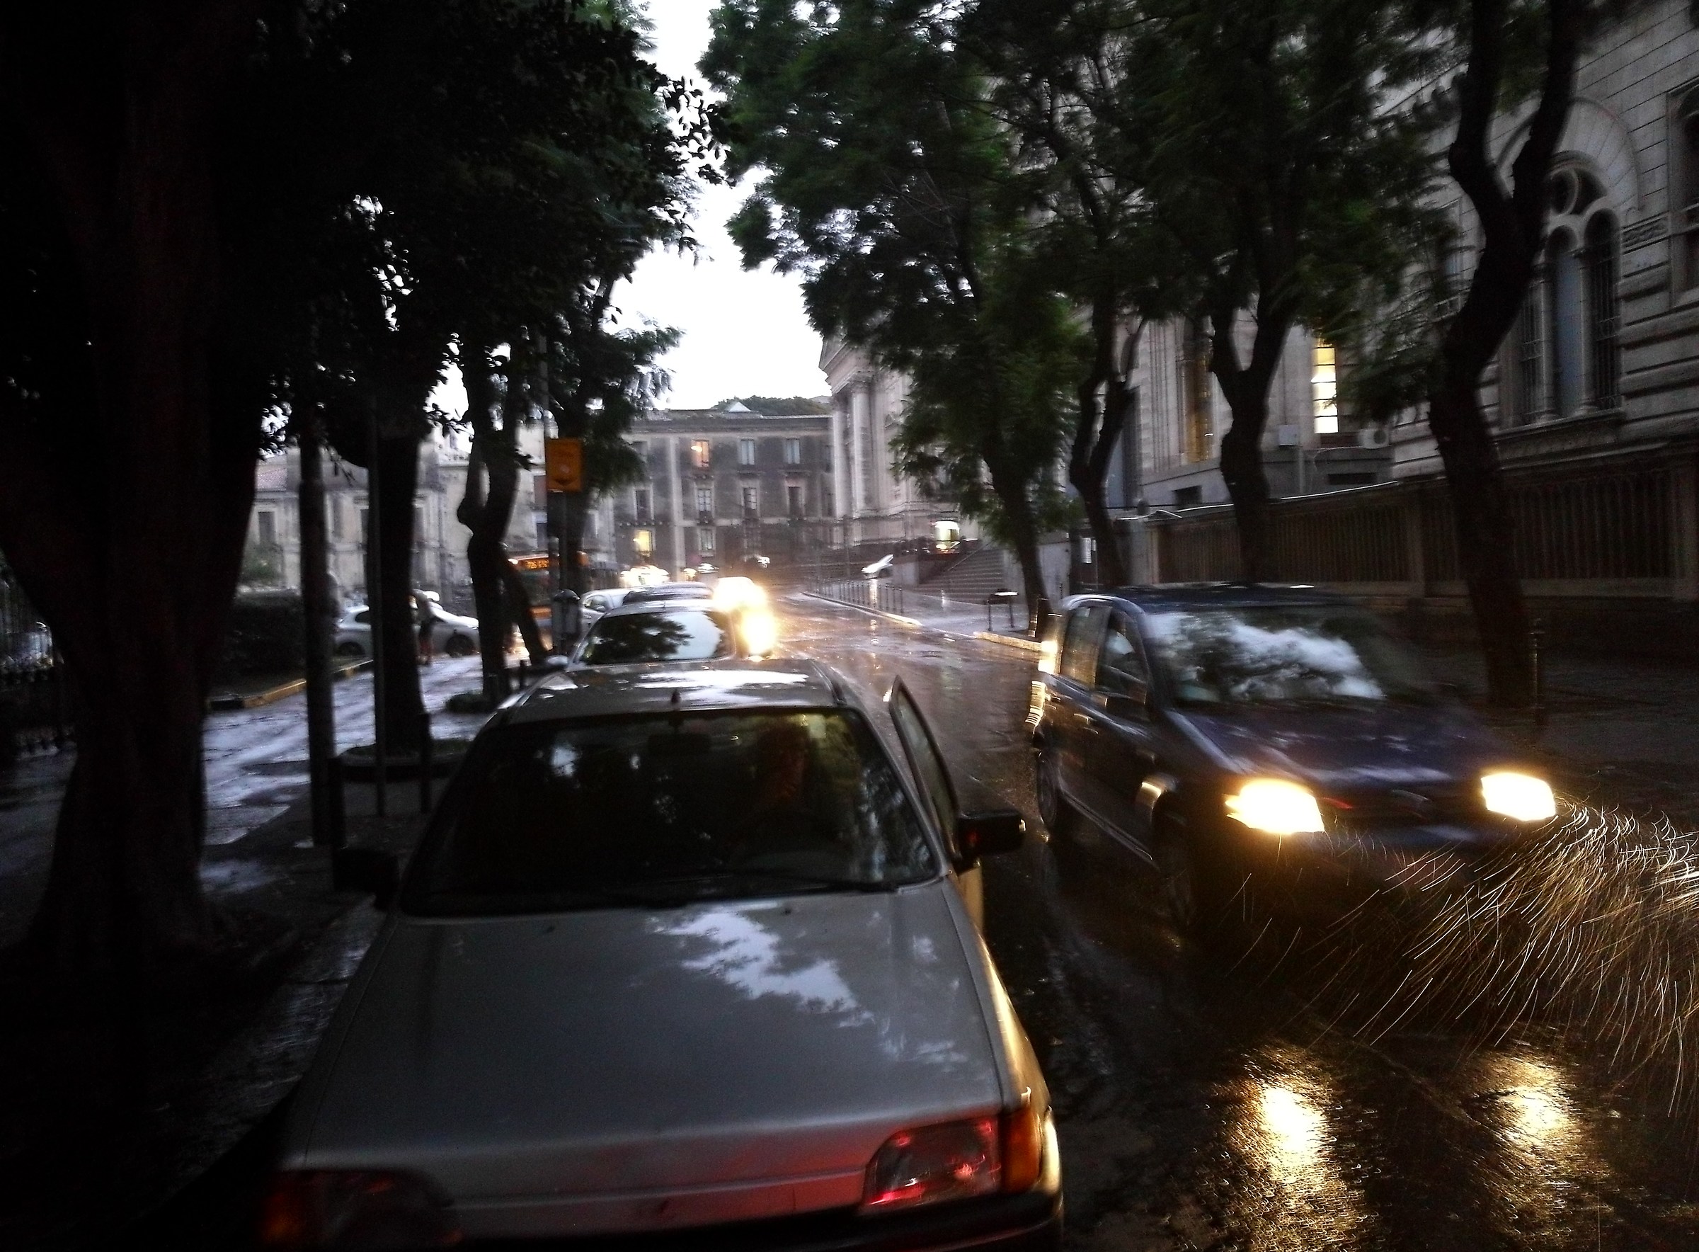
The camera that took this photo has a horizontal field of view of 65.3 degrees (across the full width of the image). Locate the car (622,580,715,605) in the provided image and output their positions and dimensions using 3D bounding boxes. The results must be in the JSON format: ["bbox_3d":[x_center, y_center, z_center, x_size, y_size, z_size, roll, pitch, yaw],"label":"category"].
[{"bbox_3d":[-2.571,0.195,18.766,1.720,1.500,4.100,-2,3,-7],"label":"car"}]

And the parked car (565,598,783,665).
[{"bbox_3d":[-1.790,0.496,12.267,1.700,1.450,4.000,-2,3,-7],"label":"parked car"}]

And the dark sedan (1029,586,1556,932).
[{"bbox_3d":[2.119,0.572,7.215,1.580,1.540,3.540,-2,3,-7],"label":"dark sedan"}]

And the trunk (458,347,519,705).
[{"bbox_3d":[-4.421,-1.264,16.220,0.740,4.350,0.620,-2,2,-6],"label":"trunk"}]

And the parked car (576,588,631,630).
[{"bbox_3d":[-4.120,-0.002,24.467,1.680,1.460,3.900,-3,3,-28],"label":"parked car"}]

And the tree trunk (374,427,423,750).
[{"bbox_3d":[-3.708,-0.277,10.950,0.400,2.720,0.400,-2,2,-6],"label":"tree trunk"}]

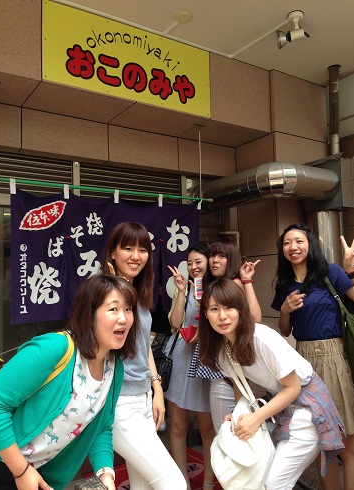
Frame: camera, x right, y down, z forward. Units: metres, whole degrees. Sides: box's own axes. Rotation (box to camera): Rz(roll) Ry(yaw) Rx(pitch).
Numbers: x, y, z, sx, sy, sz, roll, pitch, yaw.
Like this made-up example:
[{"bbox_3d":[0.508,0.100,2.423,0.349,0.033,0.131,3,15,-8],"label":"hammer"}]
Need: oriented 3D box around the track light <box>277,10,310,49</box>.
[{"bbox_3d":[0.843,-1.544,3.375,0.232,0.223,0.133,-2,-5,5],"label":"track light"}]

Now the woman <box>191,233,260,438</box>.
[{"bbox_3d":[0.317,0.762,2.936,0.500,1.604,0.380,-2,-5,14],"label":"woman"}]

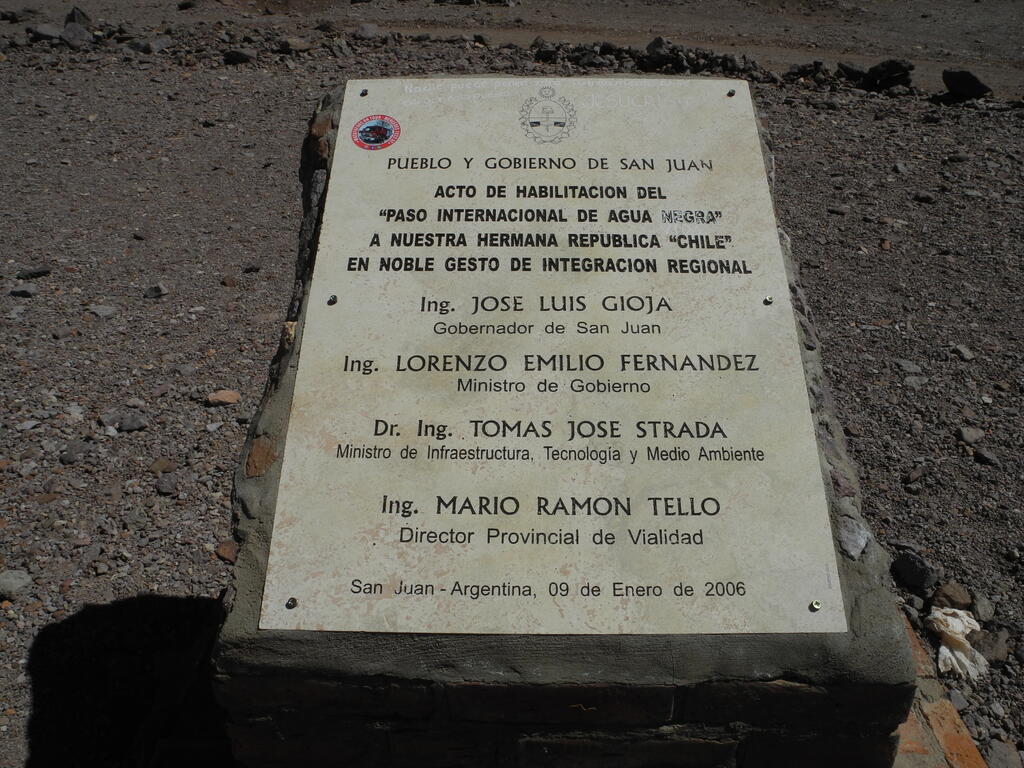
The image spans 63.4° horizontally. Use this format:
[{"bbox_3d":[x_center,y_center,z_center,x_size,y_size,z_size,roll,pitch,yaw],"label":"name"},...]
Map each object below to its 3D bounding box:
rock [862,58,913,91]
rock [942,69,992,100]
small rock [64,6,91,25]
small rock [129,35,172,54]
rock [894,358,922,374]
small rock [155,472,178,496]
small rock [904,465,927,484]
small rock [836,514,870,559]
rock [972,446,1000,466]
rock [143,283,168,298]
[{"bbox_3d":[3.452,-2.846,7.615,0.437,0.297,0.328,12,31,20],"label":"rock"},{"bbox_3d":[3.779,-2.486,6.876,0.374,0.230,0.243,0,30,0],"label":"rock"},{"bbox_3d":[-5.642,-4.759,10.771,0.305,0.272,0.244,0,30,0],"label":"small rock"},{"bbox_3d":[-4.244,-3.975,9.698,0.467,0.237,0.327,-11,31,-19],"label":"small rock"},{"bbox_3d":[1.368,-0.060,2.858,0.090,0.038,0.070,0,30,0],"label":"rock"},{"bbox_3d":[-0.952,0.277,2.282,0.063,0.050,0.057,-14,32,-23],"label":"small rock"},{"bbox_3d":[1.133,0.252,2.318,0.052,0.046,0.042,0,30,0],"label":"small rock"},{"bbox_3d":[0.432,0.193,1.047,0.042,0.045,0.050,0,29,0],"label":"small rock"},{"bbox_3d":[1.366,0.213,2.382,0.067,0.050,0.053,0,30,0],"label":"rock"},{"bbox_3d":[-1.497,-0.393,3.479,0.104,0.051,0.083,-13,32,-22],"label":"rock"}]

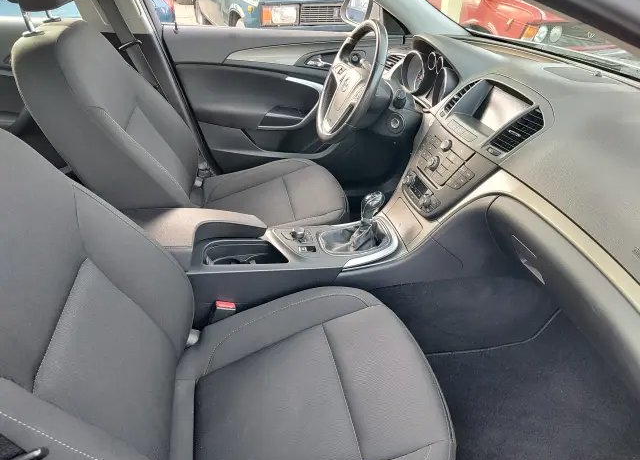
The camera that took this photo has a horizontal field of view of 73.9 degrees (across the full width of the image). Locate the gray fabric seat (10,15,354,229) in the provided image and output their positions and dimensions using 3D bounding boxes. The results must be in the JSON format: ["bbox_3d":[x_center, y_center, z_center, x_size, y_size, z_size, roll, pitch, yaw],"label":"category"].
[{"bbox_3d":[-0.312,-0.244,1.278,0.790,0.740,0.530,-4,34,-11],"label":"gray fabric seat"}]

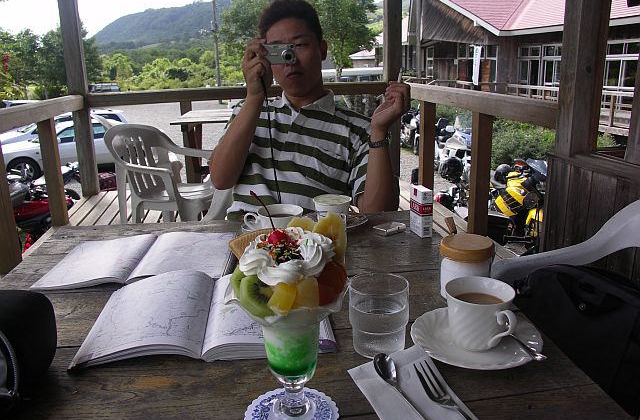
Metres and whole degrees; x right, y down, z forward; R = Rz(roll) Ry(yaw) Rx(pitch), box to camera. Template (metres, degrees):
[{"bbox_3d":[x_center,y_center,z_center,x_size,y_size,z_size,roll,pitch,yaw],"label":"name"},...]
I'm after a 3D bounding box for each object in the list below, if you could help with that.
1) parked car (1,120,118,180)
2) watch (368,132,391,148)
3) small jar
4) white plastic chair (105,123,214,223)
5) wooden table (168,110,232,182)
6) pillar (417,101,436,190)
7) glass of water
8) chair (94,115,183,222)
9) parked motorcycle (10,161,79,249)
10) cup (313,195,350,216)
[{"bbox_3d":[-6.030,-1.657,13.176,4.300,1.430,1.700,-7,16,-19],"label":"parked car"},{"bbox_3d":[0.148,-0.173,1.278,0.058,0.040,0.060,3,15,17],"label":"watch"},{"bbox_3d":[0.214,0.086,0.757,0.076,0.081,0.076,-1,15,0],"label":"small jar"},{"bbox_3d":[-0.657,-0.054,2.647,0.560,0.770,0.550,12,20,40],"label":"white plastic chair"},{"bbox_3d":[-0.457,-0.280,3.423,0.820,0.700,0.797,-3,16,-7],"label":"wooden table"},{"bbox_3d":[0.815,-0.447,3.950,0.090,0.750,0.090,-4,16,-8],"label":"pillar"},{"bbox_3d":[0.073,0.127,0.629,0.071,0.081,0.071,-2,15,0],"label":"glass of water"},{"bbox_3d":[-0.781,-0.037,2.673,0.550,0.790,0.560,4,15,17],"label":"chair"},{"bbox_3d":[-4.343,-0.068,7.793,0.750,1.150,2.100,5,17,24],"label":"parked motorcycle"},{"bbox_3d":[0.028,0.000,1.116,0.082,0.057,0.082,-1,15,0],"label":"cup"}]

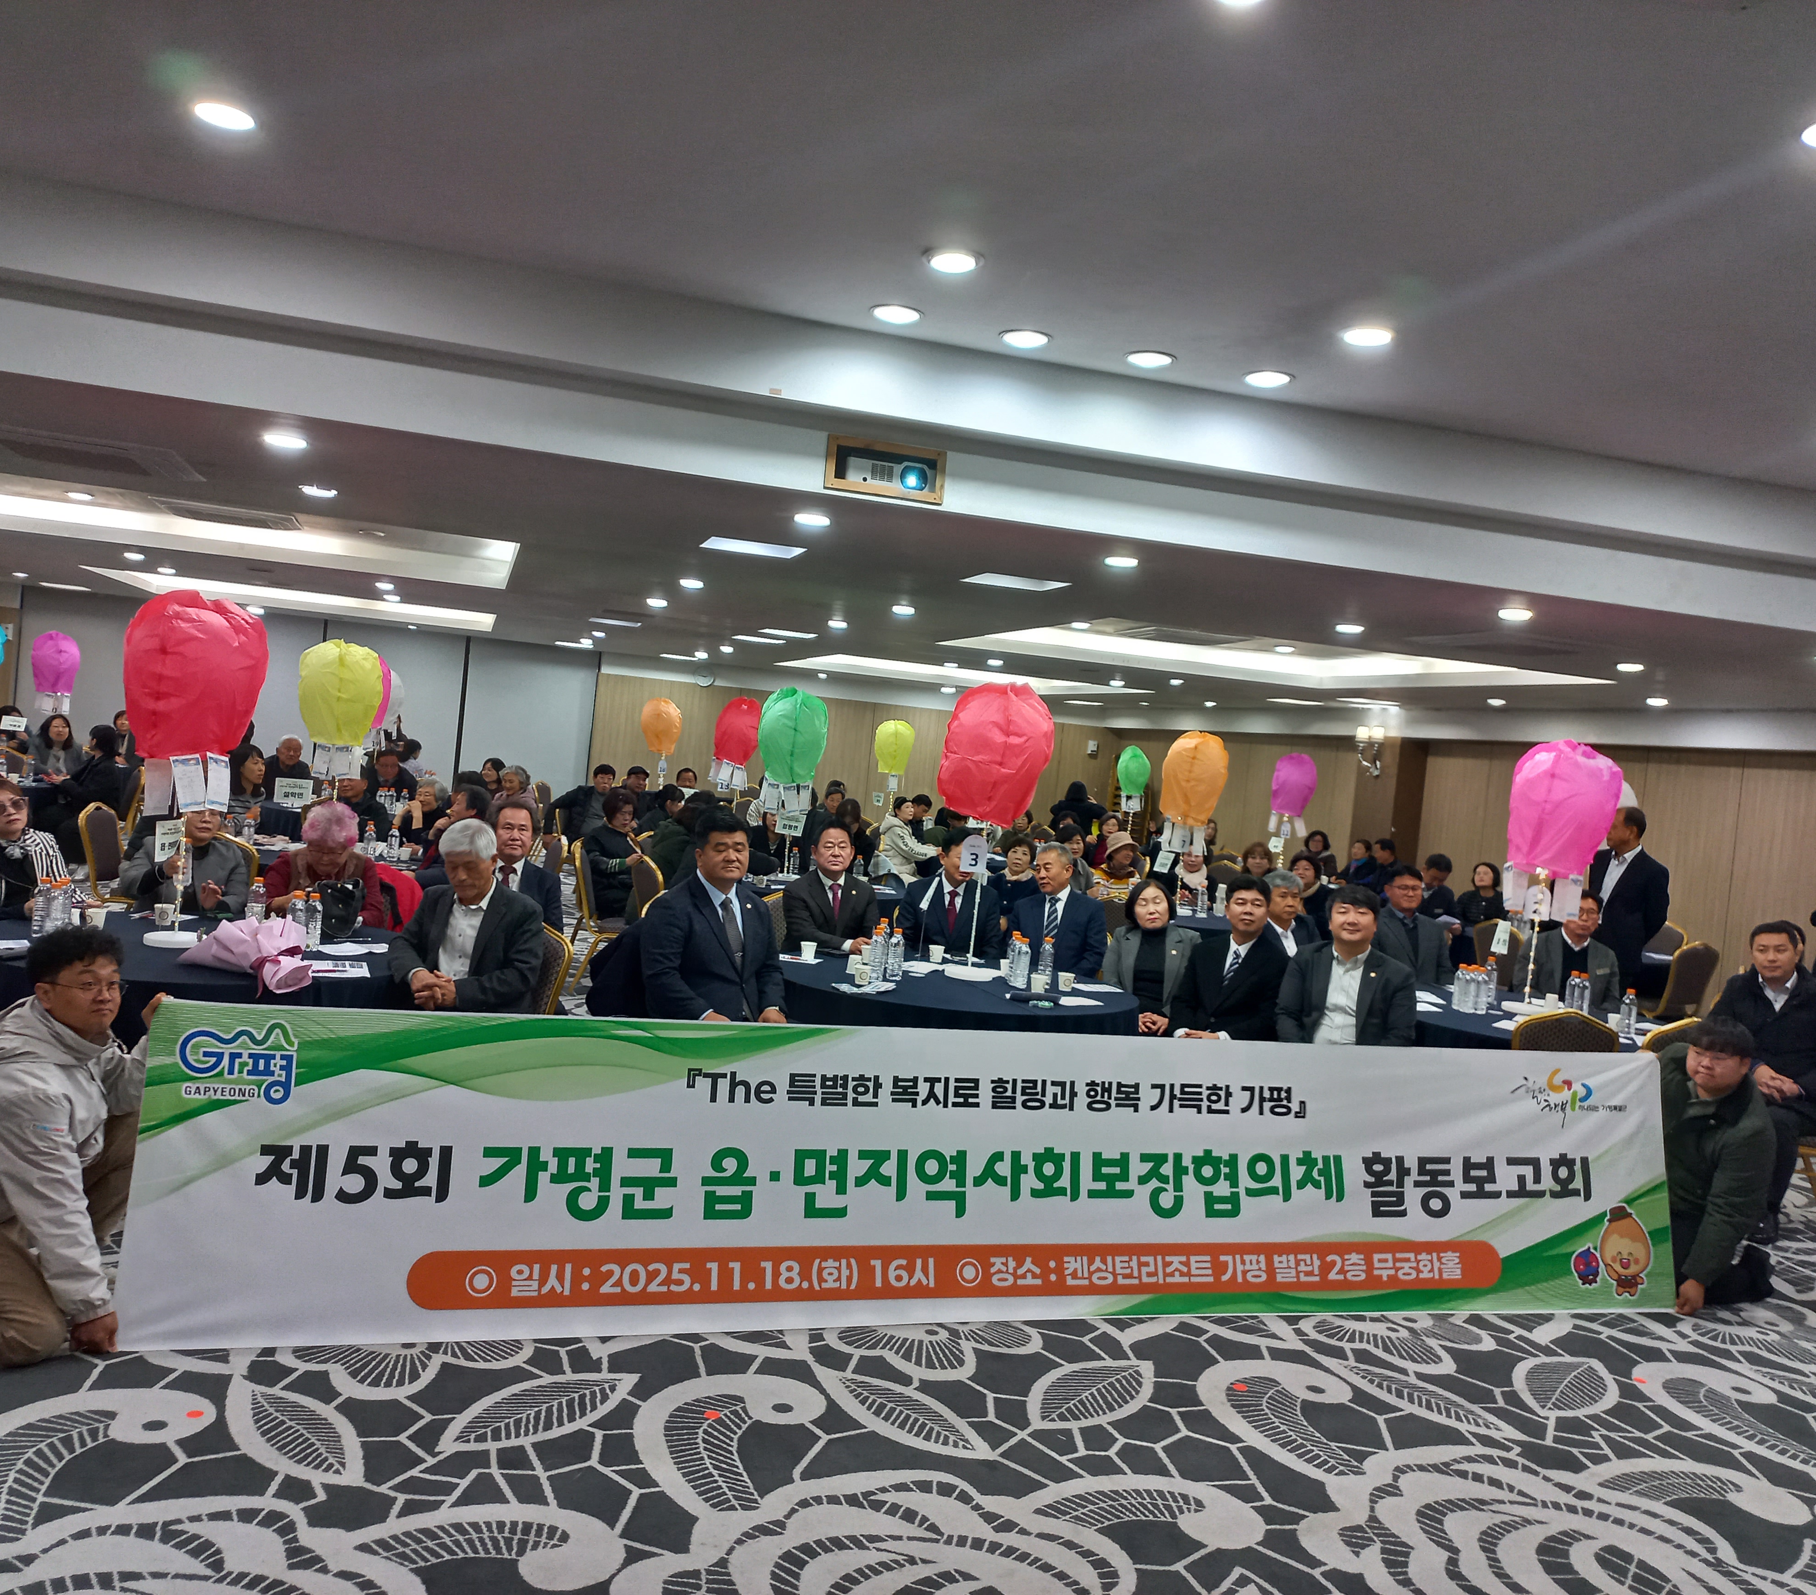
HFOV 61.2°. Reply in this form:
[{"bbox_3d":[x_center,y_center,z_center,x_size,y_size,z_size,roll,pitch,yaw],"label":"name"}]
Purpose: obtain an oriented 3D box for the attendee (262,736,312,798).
[{"bbox_3d":[-5.554,0.113,13.656,0.520,1.320,0.780,5,2,-17],"label":"attendee"}]

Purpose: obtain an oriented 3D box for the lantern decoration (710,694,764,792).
[{"bbox_3d":[-1.749,-0.560,15.700,0.490,0.920,0.490,5,2,-17],"label":"lantern decoration"}]

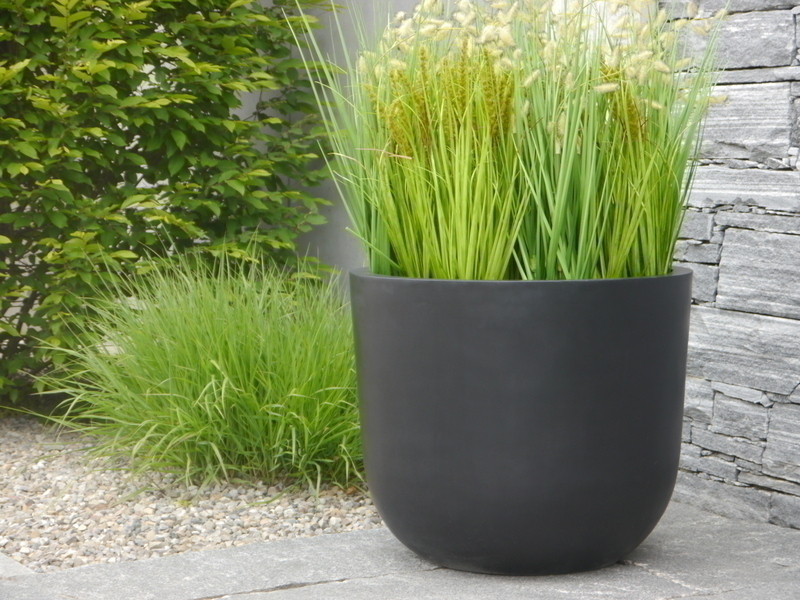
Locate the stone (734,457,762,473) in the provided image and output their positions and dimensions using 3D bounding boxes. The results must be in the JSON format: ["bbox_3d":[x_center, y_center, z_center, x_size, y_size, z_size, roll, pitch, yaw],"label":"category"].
[{"bbox_3d":[0.748,0.345,4.061,0.060,0.019,0.085,0,4,-31],"label":"stone"}]

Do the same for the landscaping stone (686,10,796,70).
[{"bbox_3d":[0.766,-0.541,4.117,0.160,0.112,0.365,0,4,-31],"label":"landscaping stone"}]

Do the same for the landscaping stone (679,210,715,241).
[{"bbox_3d":[0.676,-0.162,4.213,0.100,0.063,0.117,0,4,-31],"label":"landscaping stone"}]

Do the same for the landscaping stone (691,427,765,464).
[{"bbox_3d":[0.734,0.307,4.131,0.110,0.043,0.229,0,4,-31],"label":"landscaping stone"}]

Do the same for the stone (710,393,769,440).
[{"bbox_3d":[0.760,0.245,4.098,0.120,0.080,0.171,0,4,-31],"label":"stone"}]

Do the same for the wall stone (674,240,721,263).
[{"bbox_3d":[0.676,-0.104,4.213,0.100,0.042,0.156,0,4,-31],"label":"wall stone"}]

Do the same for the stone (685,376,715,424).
[{"bbox_3d":[0.682,0.215,4.217,0.110,0.090,0.106,0,4,-31],"label":"stone"}]

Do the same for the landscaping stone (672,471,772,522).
[{"bbox_3d":[0.735,0.416,4.171,0.150,0.066,0.339,0,4,-31],"label":"landscaping stone"}]

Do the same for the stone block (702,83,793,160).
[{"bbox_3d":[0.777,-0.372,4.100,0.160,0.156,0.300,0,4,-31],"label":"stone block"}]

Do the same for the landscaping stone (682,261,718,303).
[{"bbox_3d":[0.677,-0.040,4.222,0.110,0.079,0.156,0,4,-31],"label":"landscaping stone"}]

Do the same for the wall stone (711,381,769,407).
[{"bbox_3d":[0.745,0.194,4.094,0.090,0.028,0.170,0,4,-31],"label":"wall stone"}]

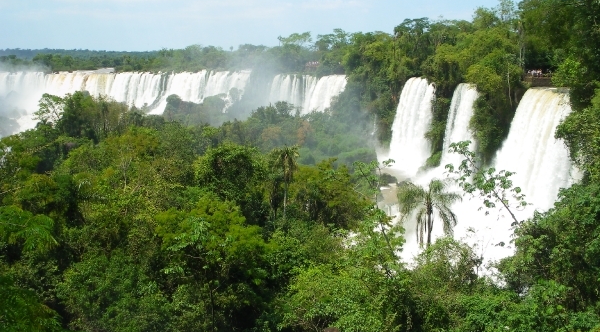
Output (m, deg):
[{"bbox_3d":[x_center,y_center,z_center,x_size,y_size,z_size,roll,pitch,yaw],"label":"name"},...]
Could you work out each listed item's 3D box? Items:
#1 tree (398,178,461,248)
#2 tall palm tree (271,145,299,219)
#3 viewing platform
[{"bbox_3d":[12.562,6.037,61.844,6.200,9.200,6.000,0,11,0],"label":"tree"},{"bbox_3d":[-2.186,3.148,89.101,4.000,12.000,4.000,0,11,0],"label":"tall palm tree"},{"bbox_3d":[50.663,-18.192,132.000,6.000,3.200,3.500,3,11,17],"label":"viewing platform"}]

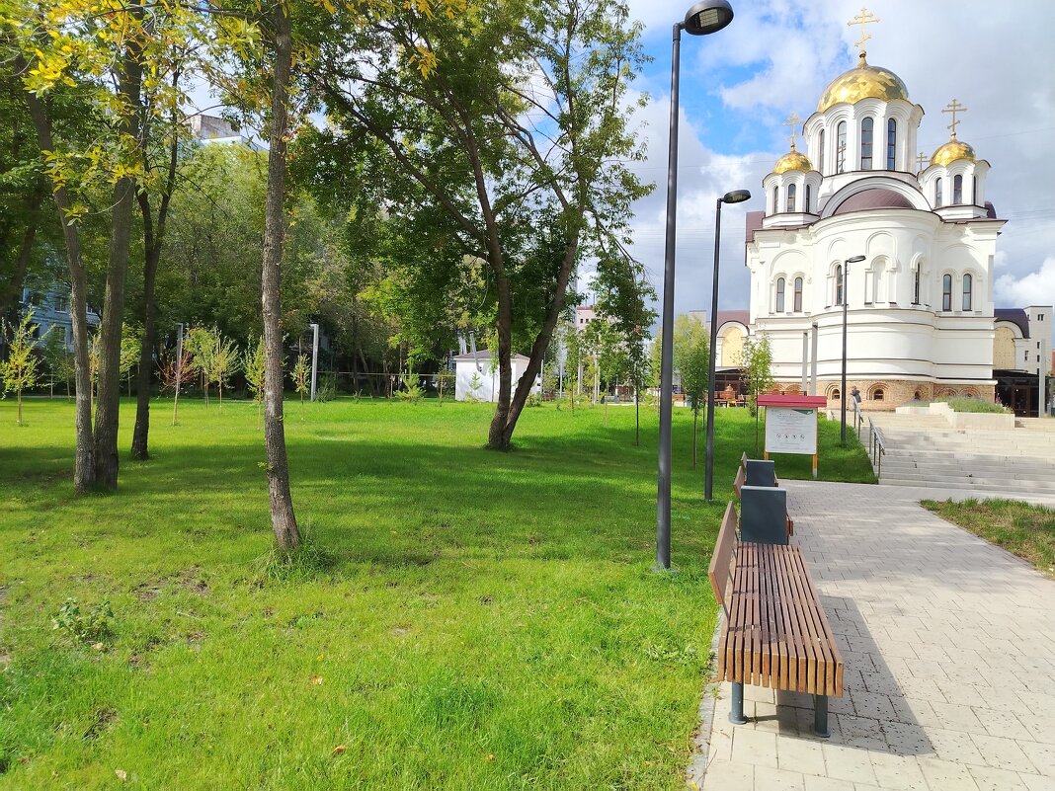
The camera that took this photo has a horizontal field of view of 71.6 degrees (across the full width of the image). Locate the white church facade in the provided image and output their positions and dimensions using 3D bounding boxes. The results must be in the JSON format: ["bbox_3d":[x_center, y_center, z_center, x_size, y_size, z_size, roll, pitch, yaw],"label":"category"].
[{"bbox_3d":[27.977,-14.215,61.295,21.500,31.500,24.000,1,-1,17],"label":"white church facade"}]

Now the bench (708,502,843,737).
[{"bbox_3d":[1.637,1.315,4.989,0.620,0.810,3.170,1,-1,17],"label":"bench"}]

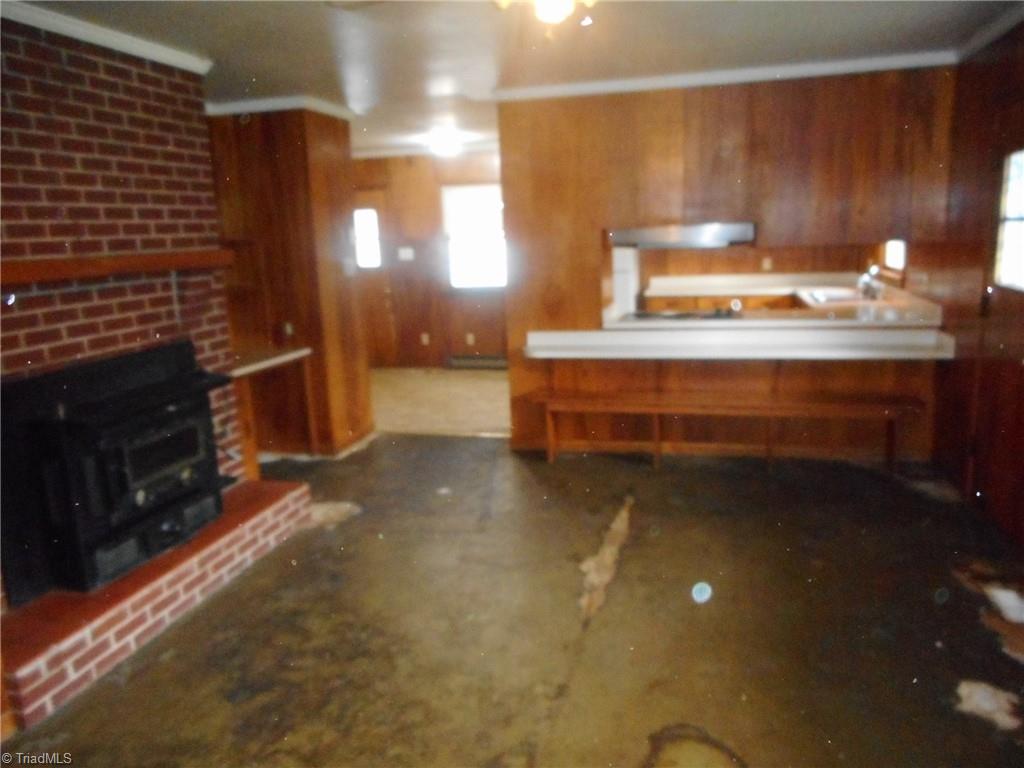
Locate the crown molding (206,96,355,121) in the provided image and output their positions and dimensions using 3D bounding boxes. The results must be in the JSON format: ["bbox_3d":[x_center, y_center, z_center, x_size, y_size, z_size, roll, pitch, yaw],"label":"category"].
[{"bbox_3d":[-1.577,-1.876,5.149,0.791,0.073,0.723,1,12,15],"label":"crown molding"}]

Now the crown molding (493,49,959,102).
[{"bbox_3d":[1.187,-1.839,4.455,2.695,0.073,0.059,1,12,15],"label":"crown molding"}]

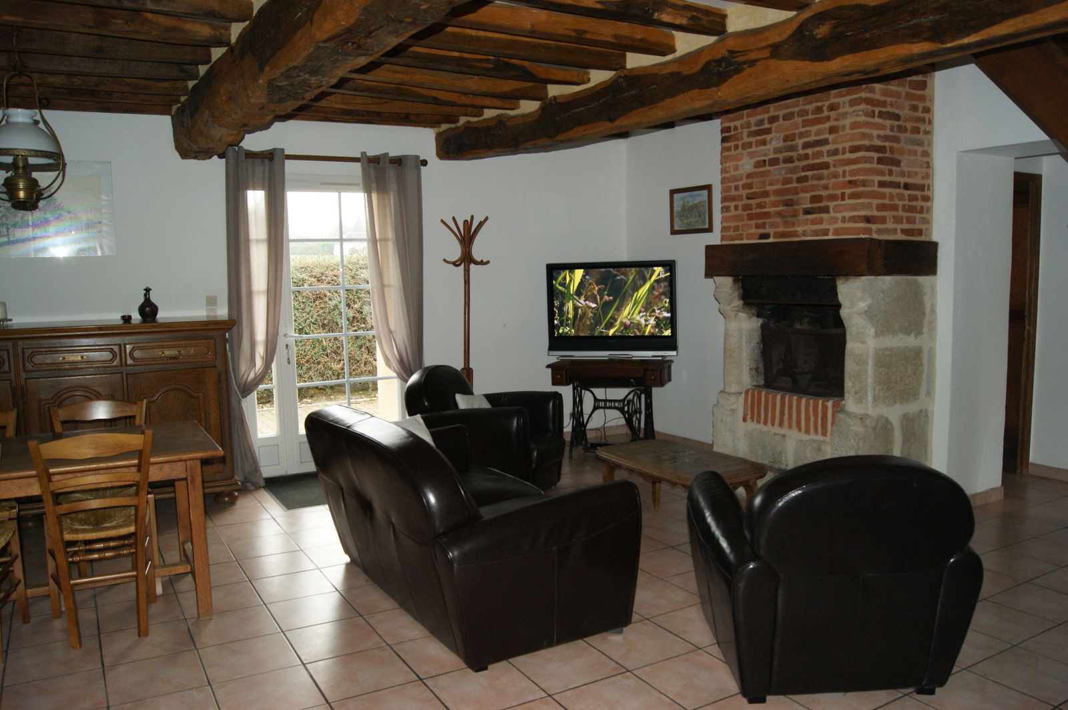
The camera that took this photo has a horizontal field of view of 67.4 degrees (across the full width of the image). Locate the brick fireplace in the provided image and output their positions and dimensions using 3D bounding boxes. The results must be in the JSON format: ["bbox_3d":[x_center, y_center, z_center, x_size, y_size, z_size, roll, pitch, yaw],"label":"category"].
[{"bbox_3d":[1.776,-0.352,5.104,0.697,2.635,1.292,-3,6,-30],"label":"brick fireplace"}]

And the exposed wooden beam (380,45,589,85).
[{"bbox_3d":[-0.340,-1.726,4.735,1.500,0.110,0.110,-4,5,-30],"label":"exposed wooden beam"}]

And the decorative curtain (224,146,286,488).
[{"bbox_3d":[-1.977,-0.266,5.745,0.440,2.420,0.130,-4,5,-30],"label":"decorative curtain"}]

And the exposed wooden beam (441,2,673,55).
[{"bbox_3d":[0.090,-1.681,4.067,1.500,0.120,0.130,-4,5,-30],"label":"exposed wooden beam"}]

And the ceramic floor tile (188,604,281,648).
[{"bbox_3d":[-1.230,1.109,3.272,0.330,0.010,0.330,-4,6,-30],"label":"ceramic floor tile"}]

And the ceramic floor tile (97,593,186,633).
[{"bbox_3d":[-1.692,1.115,3.449,0.333,0.010,0.333,-4,5,-30],"label":"ceramic floor tile"}]

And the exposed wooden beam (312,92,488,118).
[{"bbox_3d":[-1.030,-1.787,5.668,1.430,0.100,0.110,-4,5,-30],"label":"exposed wooden beam"}]

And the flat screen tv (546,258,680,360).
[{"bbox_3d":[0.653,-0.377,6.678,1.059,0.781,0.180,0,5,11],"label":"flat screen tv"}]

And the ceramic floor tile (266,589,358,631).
[{"bbox_3d":[-0.968,1.116,3.492,0.335,0.010,0.335,-3,6,-30],"label":"ceramic floor tile"}]

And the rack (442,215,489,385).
[{"bbox_3d":[-0.541,-0.125,6.482,0.459,1.992,0.459,-3,6,-30],"label":"rack"}]

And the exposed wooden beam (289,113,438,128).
[{"bbox_3d":[-1.254,-1.784,5.926,1.240,0.110,0.090,-4,6,-30],"label":"exposed wooden beam"}]

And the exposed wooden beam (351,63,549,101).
[{"bbox_3d":[-0.587,-1.751,5.075,1.510,0.110,0.110,-4,5,-30],"label":"exposed wooden beam"}]

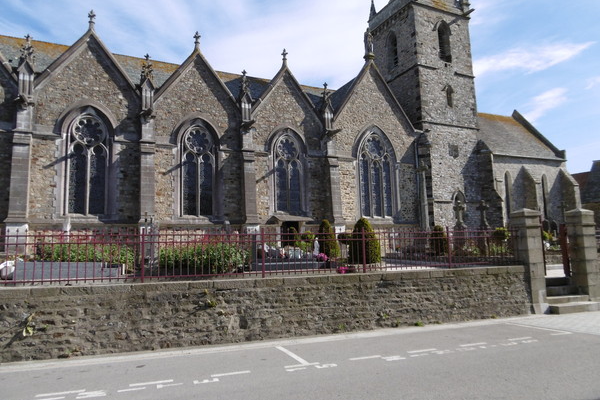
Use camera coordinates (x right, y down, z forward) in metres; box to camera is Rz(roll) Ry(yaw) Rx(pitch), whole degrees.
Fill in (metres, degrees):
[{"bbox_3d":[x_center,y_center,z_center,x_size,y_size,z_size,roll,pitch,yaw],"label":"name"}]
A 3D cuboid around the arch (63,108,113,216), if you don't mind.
[{"bbox_3d":[-9.045,-1.628,17.782,1.782,4.576,0.500,2,-7,-26],"label":"arch"}]

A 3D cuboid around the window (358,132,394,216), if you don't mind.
[{"bbox_3d":[4.764,-1.737,26.318,2.965,5.925,0.400,2,-8,-26],"label":"window"}]

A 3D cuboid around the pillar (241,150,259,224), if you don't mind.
[{"bbox_3d":[-2.473,-0.638,20.312,0.655,3.533,0.650,2,-7,-26],"label":"pillar"}]

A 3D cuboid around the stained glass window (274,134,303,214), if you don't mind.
[{"bbox_3d":[-0.655,-1.532,23.620,1.892,4.648,0.350,2,-8,-26],"label":"stained glass window"}]

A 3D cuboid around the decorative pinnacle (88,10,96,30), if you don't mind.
[{"bbox_3d":[-9.957,-8.626,19.961,0.342,0.989,0.342,2,-8,-26],"label":"decorative pinnacle"}]

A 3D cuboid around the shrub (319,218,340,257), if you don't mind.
[{"bbox_3d":[1.182,1.547,16.500,0.840,1.547,0.840,-2,-7,0],"label":"shrub"}]

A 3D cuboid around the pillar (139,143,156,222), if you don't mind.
[{"bbox_3d":[-6.704,-0.834,18.288,0.637,3.340,0.650,2,-7,-26],"label":"pillar"}]

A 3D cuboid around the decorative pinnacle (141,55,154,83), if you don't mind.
[{"bbox_3d":[-7.015,-6.039,19.134,0.462,1.160,0.462,2,-7,-26],"label":"decorative pinnacle"}]

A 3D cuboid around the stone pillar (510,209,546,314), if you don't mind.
[{"bbox_3d":[5.451,1.452,9.925,0.480,2.390,0.450,1,-7,-18],"label":"stone pillar"}]

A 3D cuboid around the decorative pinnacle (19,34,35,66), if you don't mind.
[{"bbox_3d":[-11.895,-6.556,18.175,0.494,1.416,0.494,2,-8,-26],"label":"decorative pinnacle"}]

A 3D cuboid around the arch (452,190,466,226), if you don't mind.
[{"bbox_3d":[10.699,0.589,28.224,1.291,2.376,0.400,2,-8,-26],"label":"arch"}]

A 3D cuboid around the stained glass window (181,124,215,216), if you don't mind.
[{"bbox_3d":[-5.289,-1.553,21.363,1.747,4.794,0.350,2,-8,-26],"label":"stained glass window"}]

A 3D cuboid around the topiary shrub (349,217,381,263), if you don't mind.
[{"bbox_3d":[1.933,1.202,12.500,0.894,1.354,0.894,-1,-6,0],"label":"topiary shrub"}]

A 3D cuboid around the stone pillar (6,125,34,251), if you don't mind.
[{"bbox_3d":[-11.690,-0.468,17.451,0.756,5.475,0.800,2,-8,-26],"label":"stone pillar"}]

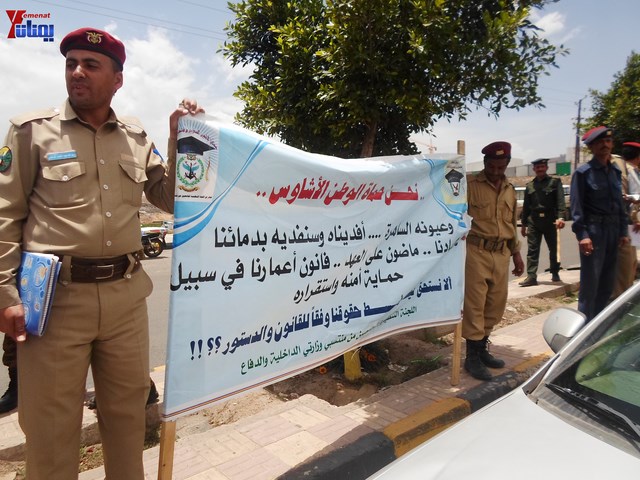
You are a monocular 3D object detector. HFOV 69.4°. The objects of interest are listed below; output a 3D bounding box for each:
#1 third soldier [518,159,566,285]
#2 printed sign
[{"bbox_3d":[3.172,-0.229,6.575,0.620,1.620,0.400,4,8,30],"label":"third soldier"},{"bbox_3d":[0.203,0.066,2.462,2.120,1.180,0.120,-6,9,-42],"label":"printed sign"}]

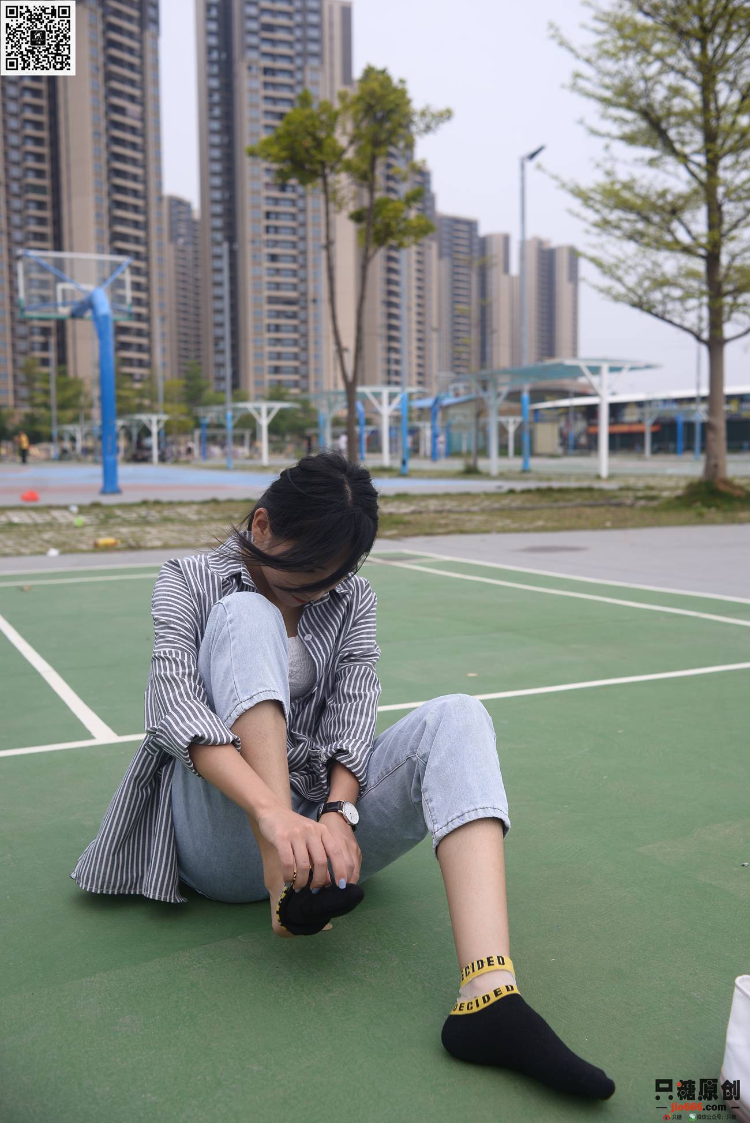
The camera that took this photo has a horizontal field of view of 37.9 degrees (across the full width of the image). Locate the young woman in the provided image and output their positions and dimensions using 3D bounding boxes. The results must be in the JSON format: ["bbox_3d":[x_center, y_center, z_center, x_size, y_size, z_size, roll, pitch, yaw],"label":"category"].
[{"bbox_3d":[-0.140,0.218,1.605,0.630,0.760,0.910,-2,5,-15],"label":"young woman"}]

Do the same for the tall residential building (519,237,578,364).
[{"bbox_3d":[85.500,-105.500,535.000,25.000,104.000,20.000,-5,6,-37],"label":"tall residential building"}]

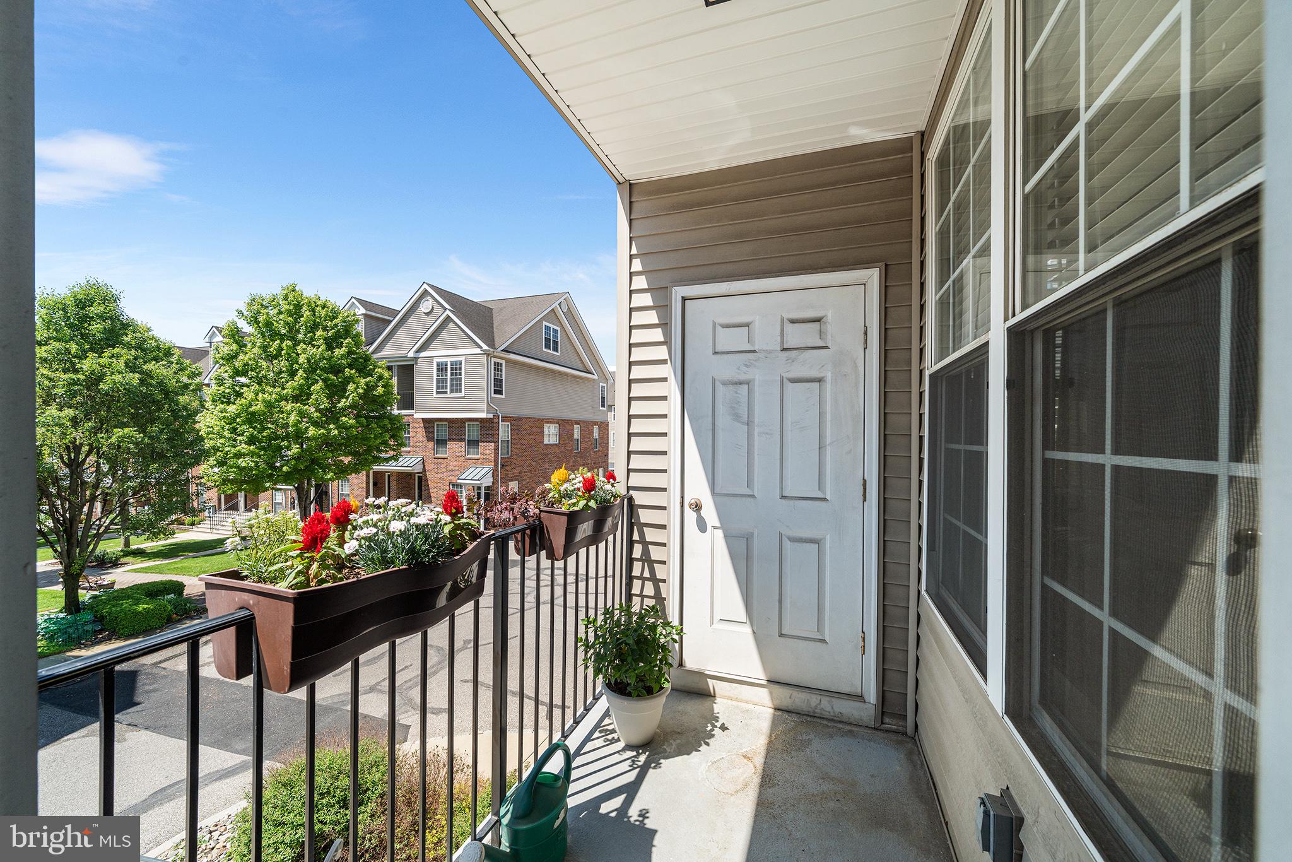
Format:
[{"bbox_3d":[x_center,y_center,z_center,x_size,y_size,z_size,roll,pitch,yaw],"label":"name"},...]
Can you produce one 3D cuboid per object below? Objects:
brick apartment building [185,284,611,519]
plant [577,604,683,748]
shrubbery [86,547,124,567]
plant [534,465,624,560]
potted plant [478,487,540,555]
[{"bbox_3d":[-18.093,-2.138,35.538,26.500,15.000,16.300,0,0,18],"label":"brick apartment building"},{"bbox_3d":[-0.070,1.130,2.210,0.470,0.620,0.470,0,0,0],"label":"plant"},{"bbox_3d":[-23.400,5.420,20.200,1.050,0.720,1.150,0,0,-41],"label":"shrubbery"},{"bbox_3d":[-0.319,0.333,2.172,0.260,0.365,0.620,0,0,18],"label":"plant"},{"bbox_3d":[-0.535,0.370,2.012,0.230,0.285,0.280,0,0,18],"label":"potted plant"}]

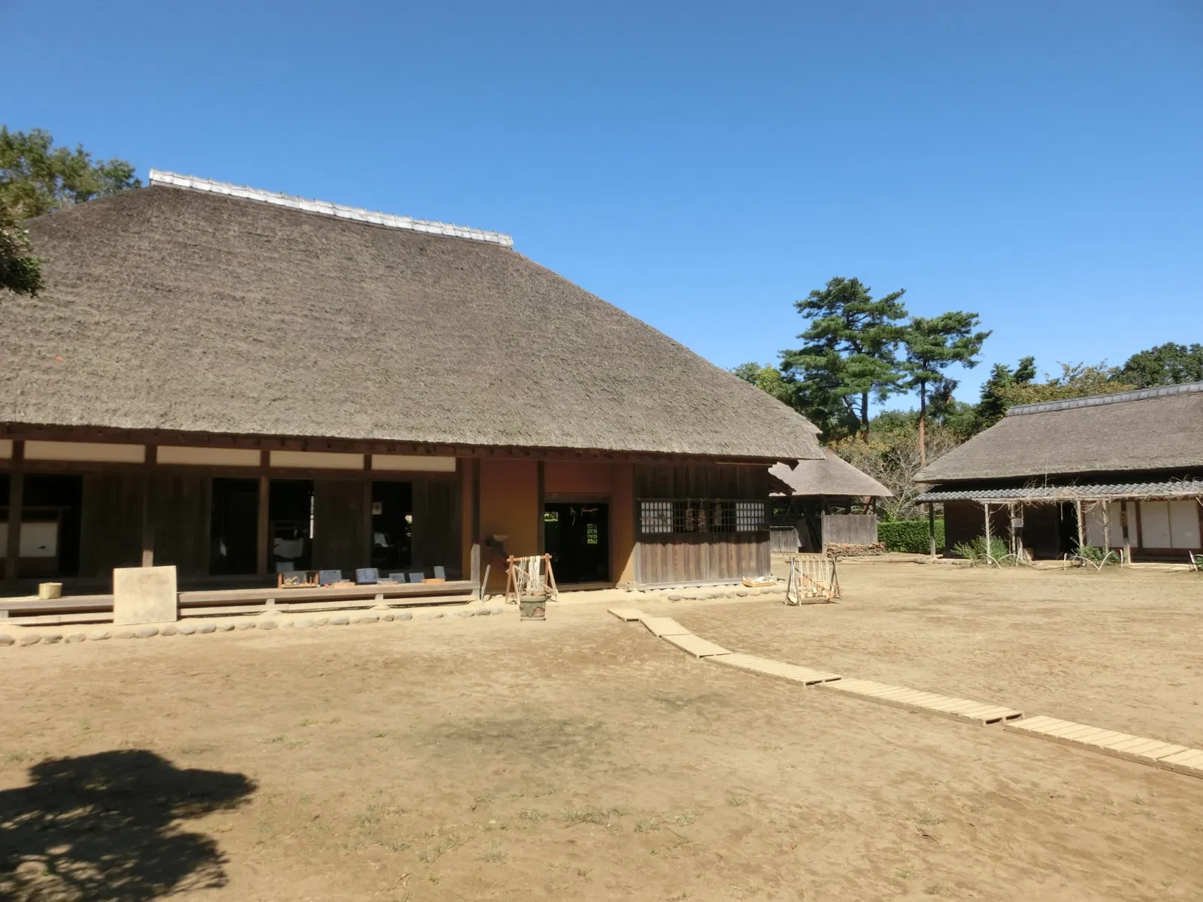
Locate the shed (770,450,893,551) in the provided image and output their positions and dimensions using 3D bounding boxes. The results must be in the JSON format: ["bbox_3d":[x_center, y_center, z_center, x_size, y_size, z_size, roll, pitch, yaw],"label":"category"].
[{"bbox_3d":[9.674,2.374,38.690,4.200,4.861,5.800,2,-6,-29],"label":"shed"}]

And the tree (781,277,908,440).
[{"bbox_3d":[15.383,-2.512,52.402,7.910,16.885,7.514,-2,-5,16],"label":"tree"}]

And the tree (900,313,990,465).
[{"bbox_3d":[21.601,-1.408,52.303,5.625,14.592,5.344,-2,-5,22],"label":"tree"}]

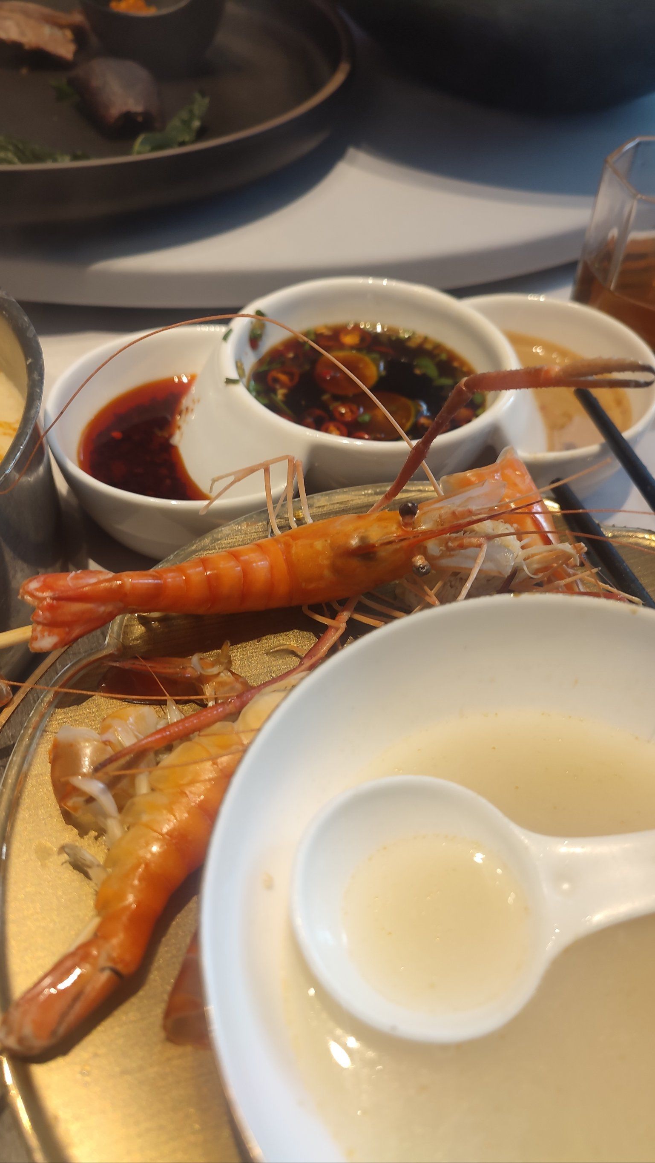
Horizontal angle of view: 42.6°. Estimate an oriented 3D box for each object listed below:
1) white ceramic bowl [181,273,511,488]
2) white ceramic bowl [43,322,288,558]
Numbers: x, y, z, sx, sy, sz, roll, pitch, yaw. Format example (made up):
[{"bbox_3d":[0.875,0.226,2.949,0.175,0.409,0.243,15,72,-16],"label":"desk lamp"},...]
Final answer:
[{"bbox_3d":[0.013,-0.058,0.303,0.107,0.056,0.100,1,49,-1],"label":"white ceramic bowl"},{"bbox_3d":[-0.049,-0.044,0.298,0.092,0.045,0.097,1,49,-1],"label":"white ceramic bowl"}]

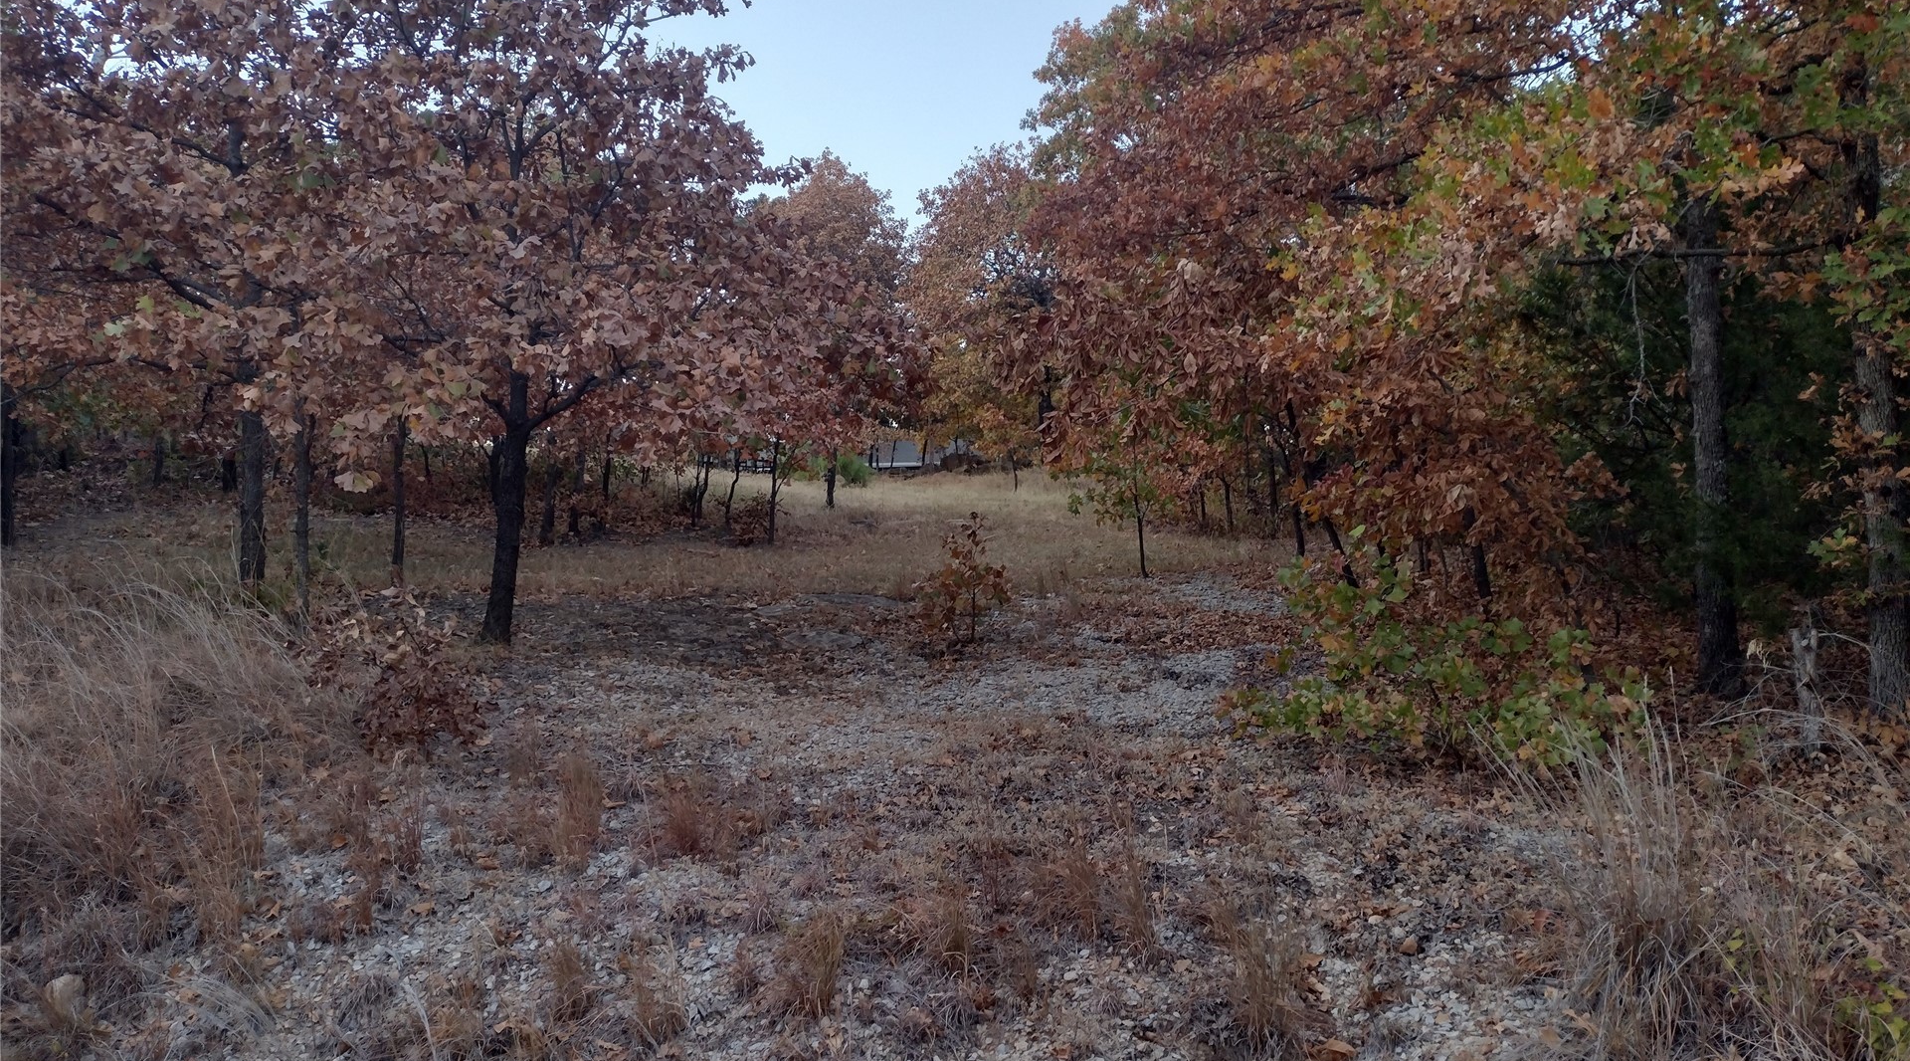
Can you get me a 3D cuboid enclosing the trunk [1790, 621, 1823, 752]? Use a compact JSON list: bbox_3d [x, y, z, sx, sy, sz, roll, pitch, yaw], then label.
[{"bbox_3d":[4.637,0.844,8.100,0.170,0.720,0.150,-1,2,0],"label":"trunk"}]

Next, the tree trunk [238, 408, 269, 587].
[{"bbox_3d":[-6.811,-0.312,14.500,0.240,1.743,0.240,0,0,0],"label":"tree trunk"}]

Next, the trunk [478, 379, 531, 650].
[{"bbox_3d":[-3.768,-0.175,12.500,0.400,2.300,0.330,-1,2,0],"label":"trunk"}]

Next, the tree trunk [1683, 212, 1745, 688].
[{"bbox_3d":[4.819,-0.528,9.500,0.270,3.199,0.270,-2,0,0],"label":"tree trunk"}]

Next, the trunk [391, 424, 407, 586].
[{"bbox_3d":[-5.589,-0.255,15.000,0.125,1.668,0.125,2,0,0],"label":"trunk"}]

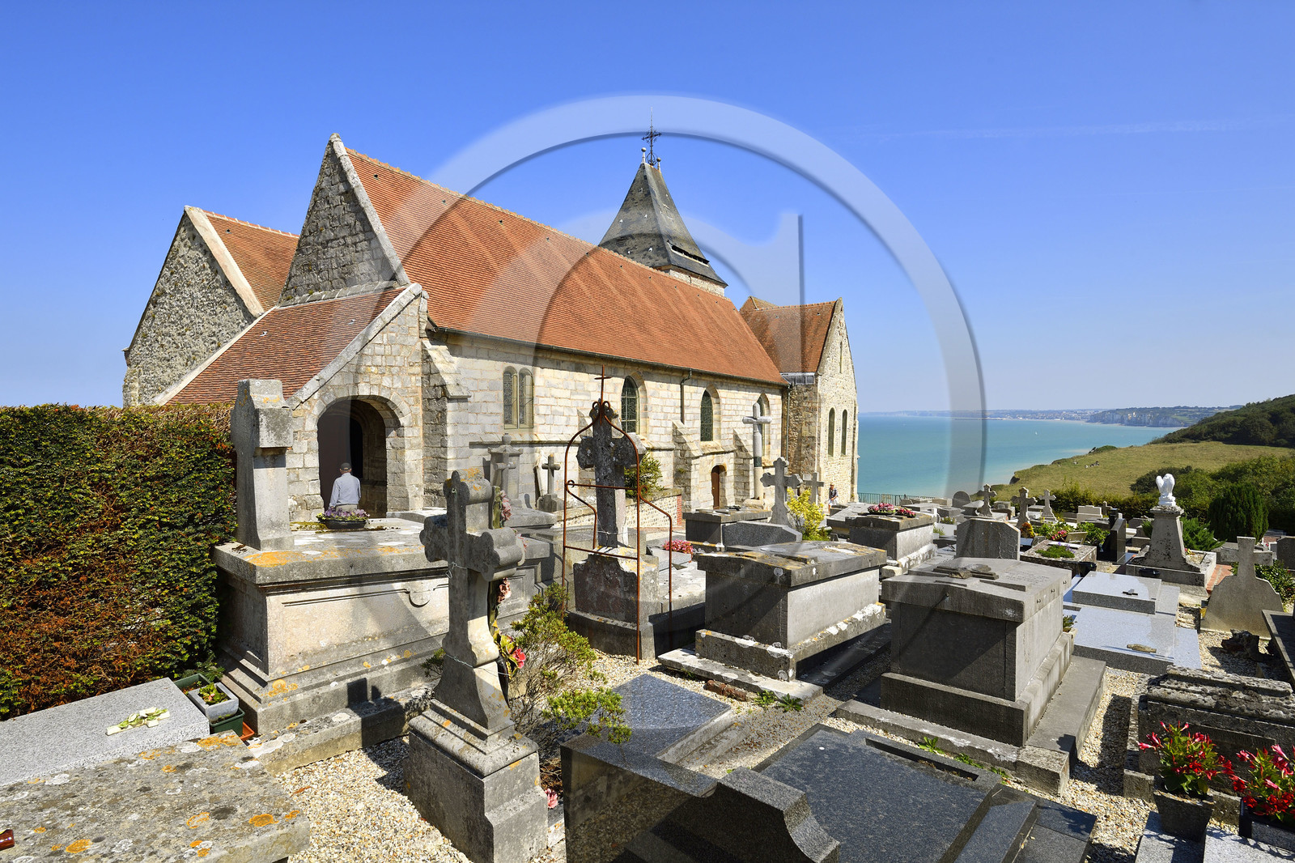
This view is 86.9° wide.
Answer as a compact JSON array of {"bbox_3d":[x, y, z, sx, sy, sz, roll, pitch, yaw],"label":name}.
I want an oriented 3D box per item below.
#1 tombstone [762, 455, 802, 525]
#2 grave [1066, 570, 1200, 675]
[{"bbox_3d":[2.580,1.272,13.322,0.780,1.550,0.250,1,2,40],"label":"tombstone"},{"bbox_3d":[6.874,2.533,9.641,1.420,0.350,4.300,2,2,39],"label":"grave"}]

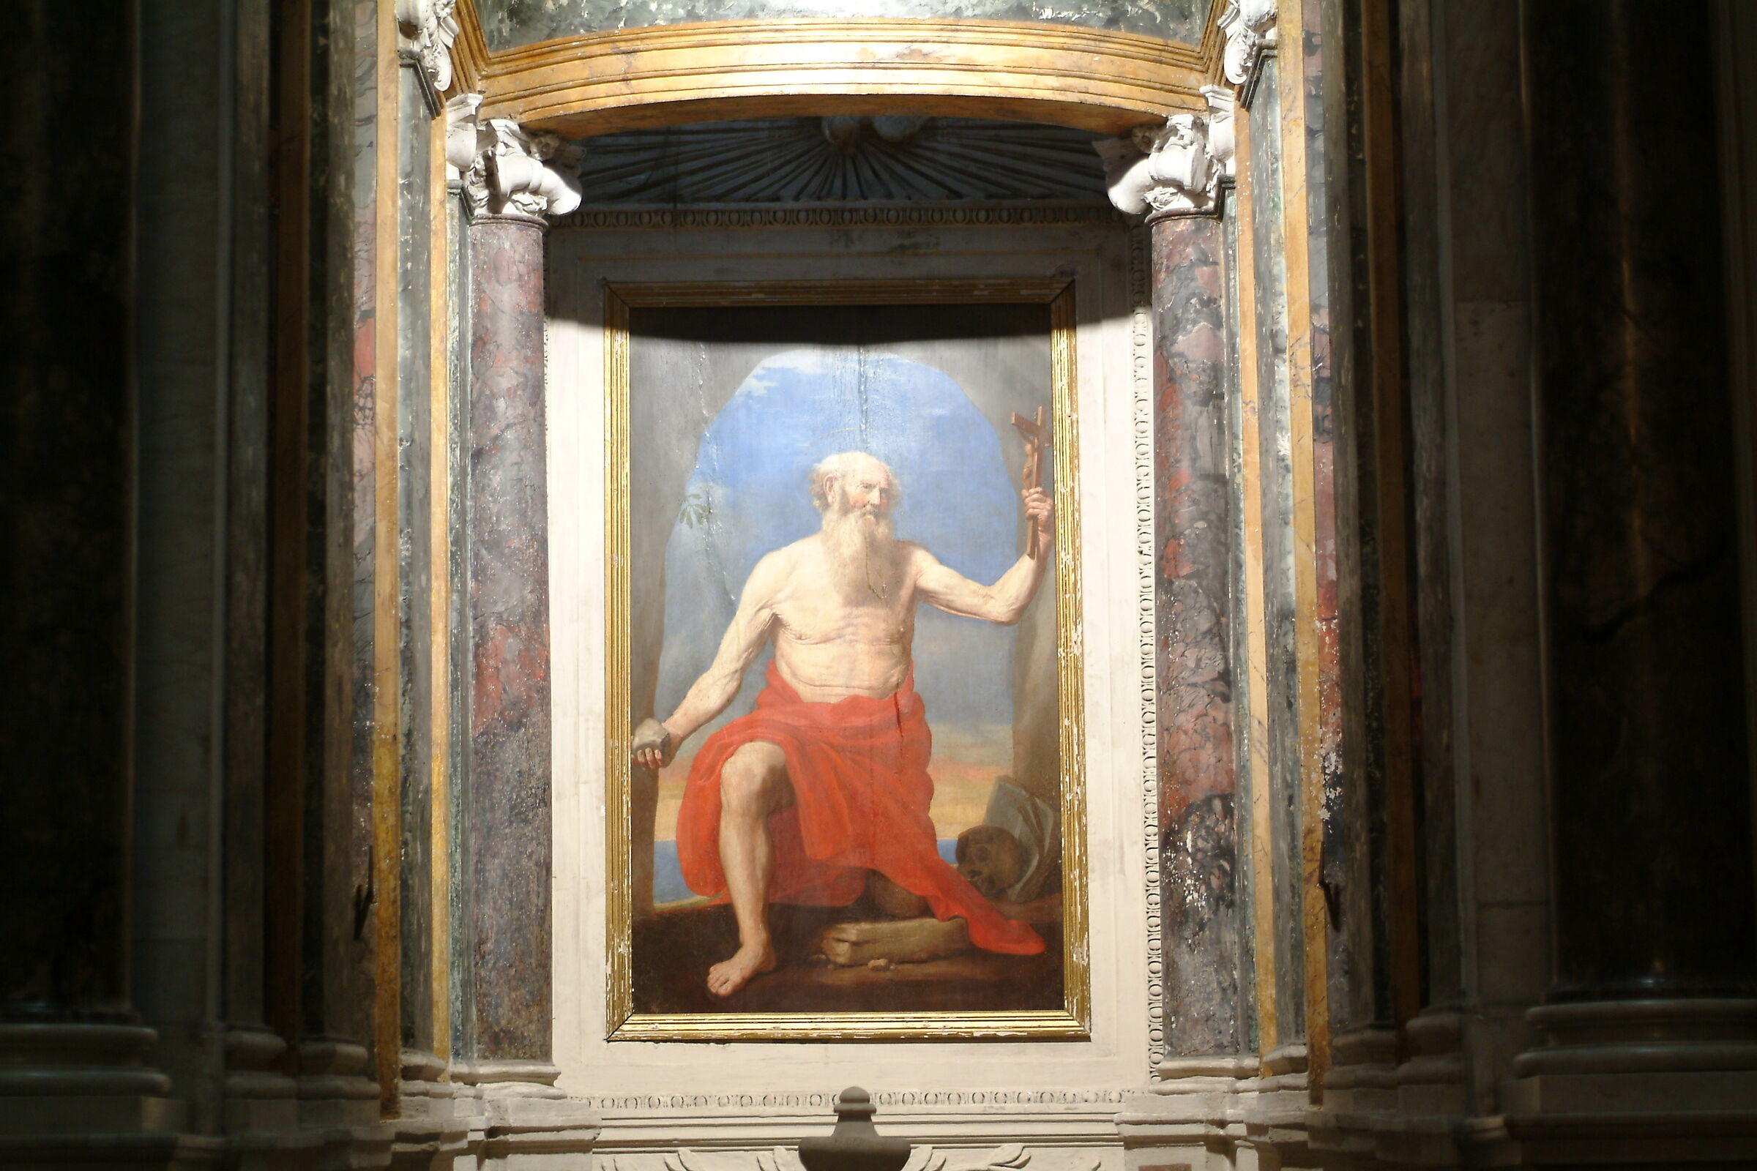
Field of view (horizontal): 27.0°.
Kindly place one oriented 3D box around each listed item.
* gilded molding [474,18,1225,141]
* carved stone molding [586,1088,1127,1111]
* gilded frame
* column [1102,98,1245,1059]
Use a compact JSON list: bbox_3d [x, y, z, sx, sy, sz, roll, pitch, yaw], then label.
[{"bbox_3d":[-0.099,-1.346,9.723,1.939,0.260,0.280,-1,-6,1],"label":"gilded molding"},{"bbox_3d":[-0.059,1.370,9.748,1.433,0.058,0.050,-1,-6,1],"label":"carved stone molding"},{"bbox_3d":[-0.096,0.193,9.901,1.288,2.051,0.080,-1,-6,1],"label":"gilded frame"},{"bbox_3d":[0.767,-0.018,9.592,0.309,2.490,0.320,-1,-6,1],"label":"column"}]

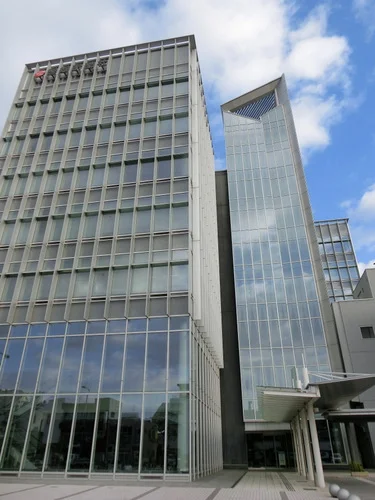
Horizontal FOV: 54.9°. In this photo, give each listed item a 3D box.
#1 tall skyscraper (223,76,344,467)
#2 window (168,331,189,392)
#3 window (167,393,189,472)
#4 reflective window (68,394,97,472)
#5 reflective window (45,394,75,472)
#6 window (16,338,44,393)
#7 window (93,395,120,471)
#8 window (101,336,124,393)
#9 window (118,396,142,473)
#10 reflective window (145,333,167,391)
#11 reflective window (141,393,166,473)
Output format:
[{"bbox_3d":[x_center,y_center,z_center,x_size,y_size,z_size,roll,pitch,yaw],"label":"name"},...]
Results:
[{"bbox_3d":[8.497,-0.922,37.677,7.980,40.560,7.800,-4,-29,8],"label":"tall skyscraper"},{"bbox_3d":[-0.418,5.856,19.080,1.125,3.050,0.100,-4,-29,8],"label":"window"},{"bbox_3d":[-0.455,8.716,17.364,1.160,3.482,0.100,-4,-29,8],"label":"window"},{"bbox_3d":[-5.200,9.175,18.204,1.125,3.456,0.100,-4,-29,8],"label":"reflective window"},{"bbox_3d":[-6.394,9.266,18.380,1.125,3.456,0.100,-4,-29,8],"label":"reflective window"},{"bbox_3d":[-8.744,6.401,20.136,1.160,3.088,0.100,-4,-29,8],"label":"window"},{"bbox_3d":[-4.006,9.083,18.028,1.125,3.456,0.100,-4,-29,8],"label":"window"},{"bbox_3d":[-4.006,6.041,19.458,1.160,3.088,0.100,-4,-29,8],"label":"window"},{"bbox_3d":[-2.825,8.897,17.703,1.160,3.482,0.100,-4,-29,8],"label":"window"},{"bbox_3d":[-1.637,5.861,19.119,1.160,3.088,0.100,-4,-29,8],"label":"reflective window"},{"bbox_3d":[-1.619,8.901,17.675,1.125,3.456,0.100,-4,-29,8],"label":"reflective window"}]

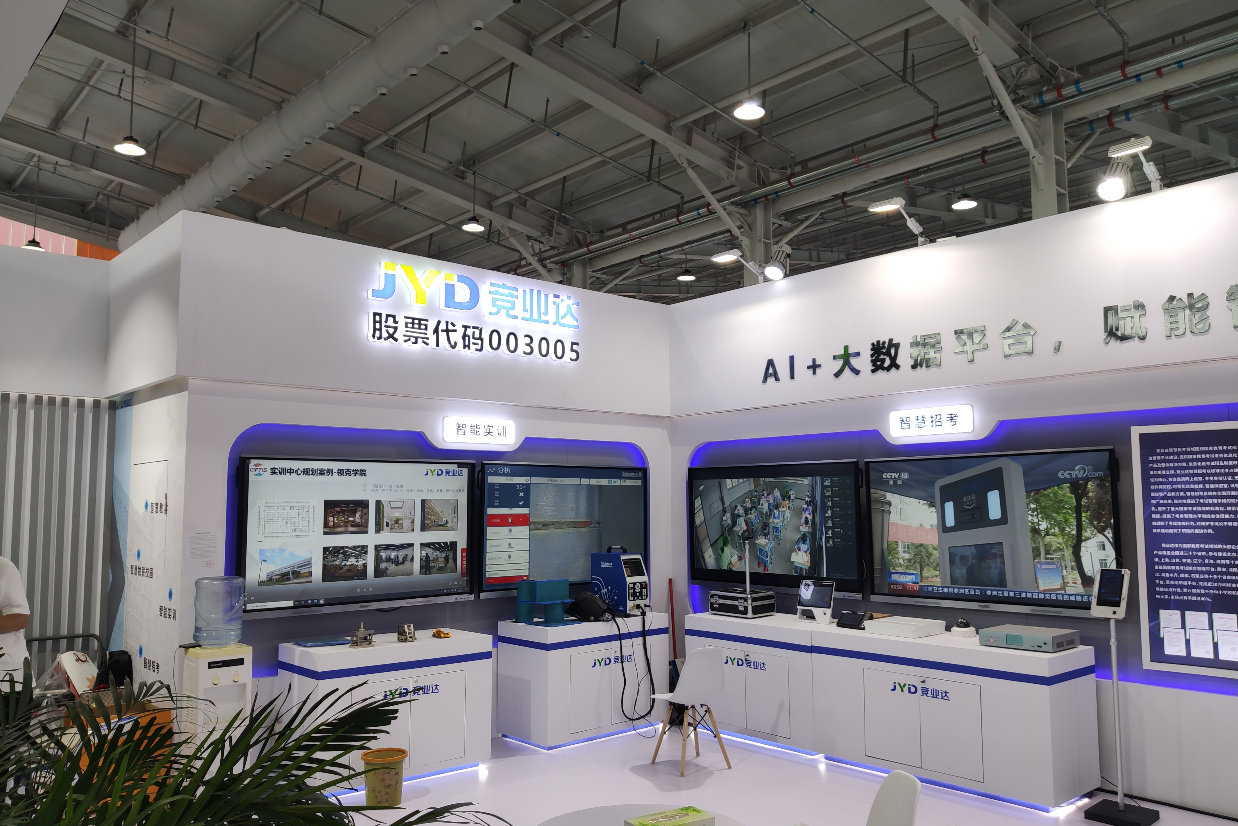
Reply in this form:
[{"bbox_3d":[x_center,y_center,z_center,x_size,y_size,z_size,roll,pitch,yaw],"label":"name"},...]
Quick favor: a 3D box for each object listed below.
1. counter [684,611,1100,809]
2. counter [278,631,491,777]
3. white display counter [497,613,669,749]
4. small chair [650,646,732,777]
[{"bbox_3d":[1.687,1.930,6.412,0.595,0.865,2.800,5,-7,-42],"label":"counter"},{"bbox_3d":[-1.503,1.916,6.055,1.200,0.862,0.580,5,-7,-42],"label":"counter"},{"bbox_3d":[-0.248,2.041,7.295,1.246,0.848,0.616,5,-7,-42],"label":"white display counter"},{"bbox_3d":[0.487,1.942,6.199,0.440,0.815,0.480,3,-6,-29],"label":"small chair"}]

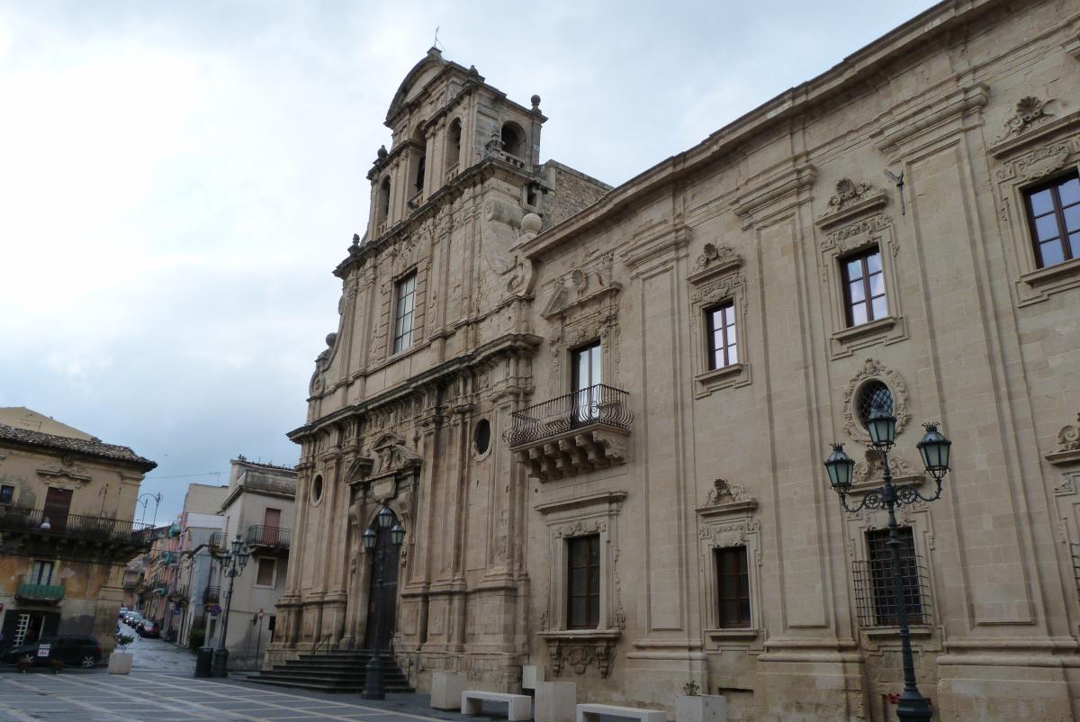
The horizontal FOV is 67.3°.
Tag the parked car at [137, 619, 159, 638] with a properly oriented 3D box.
[{"bbox_3d":[-33.744,23.009,69.638,1.720,1.520,3.900,11,-21,-26],"label":"parked car"}]

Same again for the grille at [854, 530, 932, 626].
[{"bbox_3d":[6.298,3.901,14.652,0.350,1.679,1.316,16,-24,-36],"label":"grille"}]

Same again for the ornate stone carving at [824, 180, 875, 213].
[{"bbox_3d":[6.706,-3.551,17.584,0.300,0.610,1.180,16,-24,-37],"label":"ornate stone carving"}]

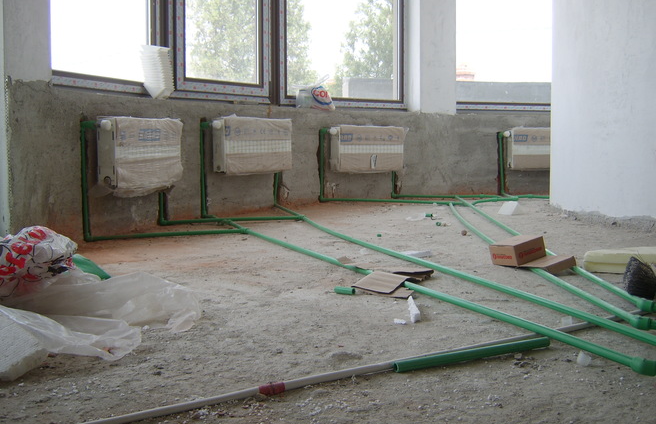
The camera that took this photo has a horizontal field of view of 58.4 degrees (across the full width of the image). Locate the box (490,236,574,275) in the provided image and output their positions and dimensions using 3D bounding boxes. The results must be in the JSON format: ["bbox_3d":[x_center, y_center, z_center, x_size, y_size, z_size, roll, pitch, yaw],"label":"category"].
[{"bbox_3d":[0.672,0.138,1.932,0.135,0.088,0.235,-9,6,-26],"label":"box"}]

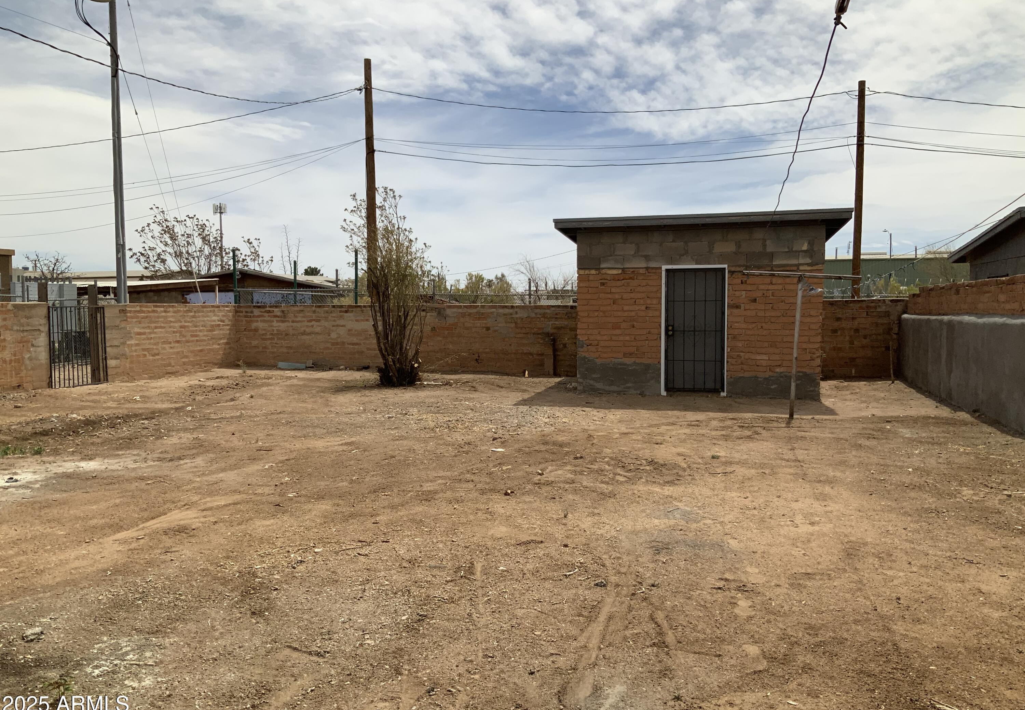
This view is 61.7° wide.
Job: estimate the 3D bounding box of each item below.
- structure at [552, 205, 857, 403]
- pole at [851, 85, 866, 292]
[{"bbox_3d":[3.387,-0.866,15.398,4.620,2.940,3.600,1,4,15],"label":"structure"},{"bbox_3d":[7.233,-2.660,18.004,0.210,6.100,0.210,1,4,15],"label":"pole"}]

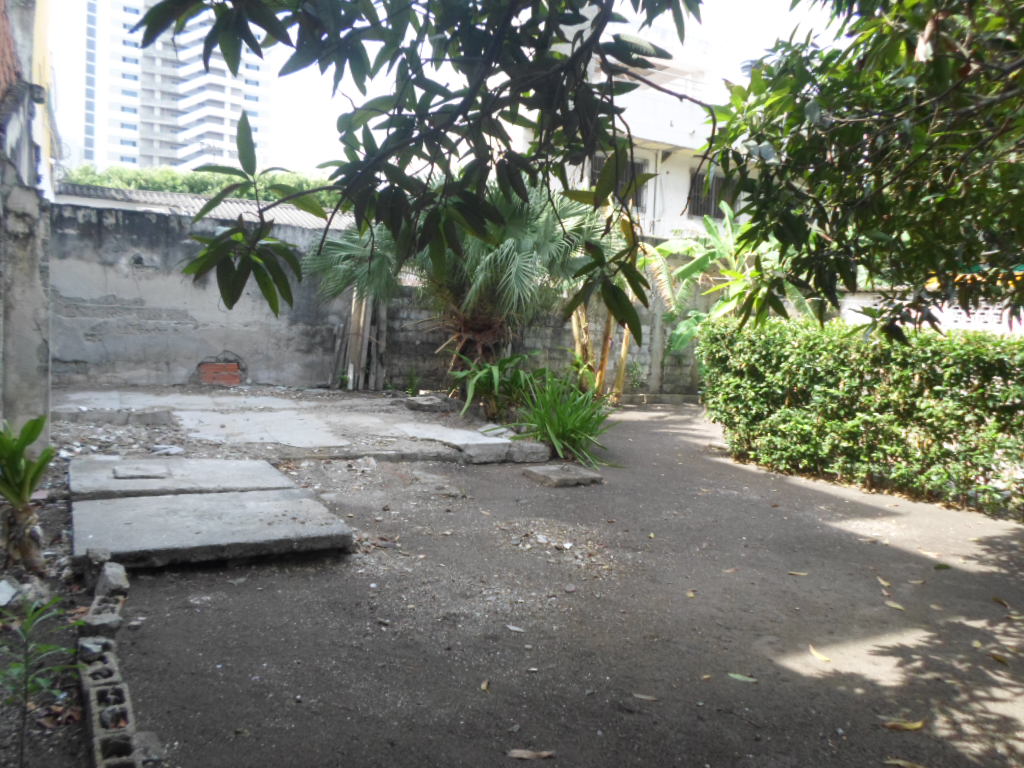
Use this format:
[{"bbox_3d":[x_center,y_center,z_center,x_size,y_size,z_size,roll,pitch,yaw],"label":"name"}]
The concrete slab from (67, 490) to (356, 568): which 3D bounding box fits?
[{"bbox_3d":[-2.169,1.004,5.303,1.670,0.100,1.380,1,5,-28],"label":"concrete slab"}]

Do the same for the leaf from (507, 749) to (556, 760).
[{"bbox_3d":[0.076,1.421,2.847,0.185,0.020,0.050,3,5,1],"label":"leaf"}]

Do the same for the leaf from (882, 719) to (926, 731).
[{"bbox_3d":[1.719,1.480,3.236,0.180,0.025,0.055,2,5,-11],"label":"leaf"}]

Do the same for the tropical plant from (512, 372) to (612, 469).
[{"bbox_3d":[0.564,0.362,8.258,1.050,0.950,1.000,3,5,0],"label":"tropical plant"}]

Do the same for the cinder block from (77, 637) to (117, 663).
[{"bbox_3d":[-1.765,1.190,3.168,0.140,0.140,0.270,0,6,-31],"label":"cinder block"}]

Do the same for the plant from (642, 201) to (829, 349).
[{"bbox_3d":[4.133,-1.558,13.800,2.900,3.700,2.500,2,3,0],"label":"plant"}]

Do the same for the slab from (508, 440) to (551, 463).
[{"bbox_3d":[0.187,0.731,8.089,0.430,0.200,0.320,2,5,-5],"label":"slab"}]

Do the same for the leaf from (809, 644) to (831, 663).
[{"bbox_3d":[1.457,1.263,3.513,0.050,0.025,0.170,1,5,-15],"label":"leaf"}]

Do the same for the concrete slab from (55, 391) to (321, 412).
[{"bbox_3d":[-4.476,0.255,10.200,3.300,0.100,1.350,1,5,-28],"label":"concrete slab"}]

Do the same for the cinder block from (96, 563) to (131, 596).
[{"bbox_3d":[-2.332,1.199,4.336,0.180,0.140,0.320,1,5,-28],"label":"cinder block"}]

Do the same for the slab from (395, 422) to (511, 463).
[{"bbox_3d":[-0.710,0.661,8.438,0.800,0.200,1.450,-1,6,-37],"label":"slab"}]

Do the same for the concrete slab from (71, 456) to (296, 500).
[{"bbox_3d":[-2.748,0.792,6.159,1.600,0.110,1.200,0,5,-27],"label":"concrete slab"}]

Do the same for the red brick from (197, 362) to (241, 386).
[{"bbox_3d":[-5.003,-0.164,12.635,0.640,0.370,0.120,1,3,-28],"label":"red brick"}]

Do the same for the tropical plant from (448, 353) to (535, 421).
[{"bbox_3d":[-0.288,0.035,10.400,1.200,0.970,1.100,2,3,0],"label":"tropical plant"}]

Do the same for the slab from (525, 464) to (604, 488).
[{"bbox_3d":[0.500,0.894,7.159,0.580,0.070,0.550,0,6,-29],"label":"slab"}]

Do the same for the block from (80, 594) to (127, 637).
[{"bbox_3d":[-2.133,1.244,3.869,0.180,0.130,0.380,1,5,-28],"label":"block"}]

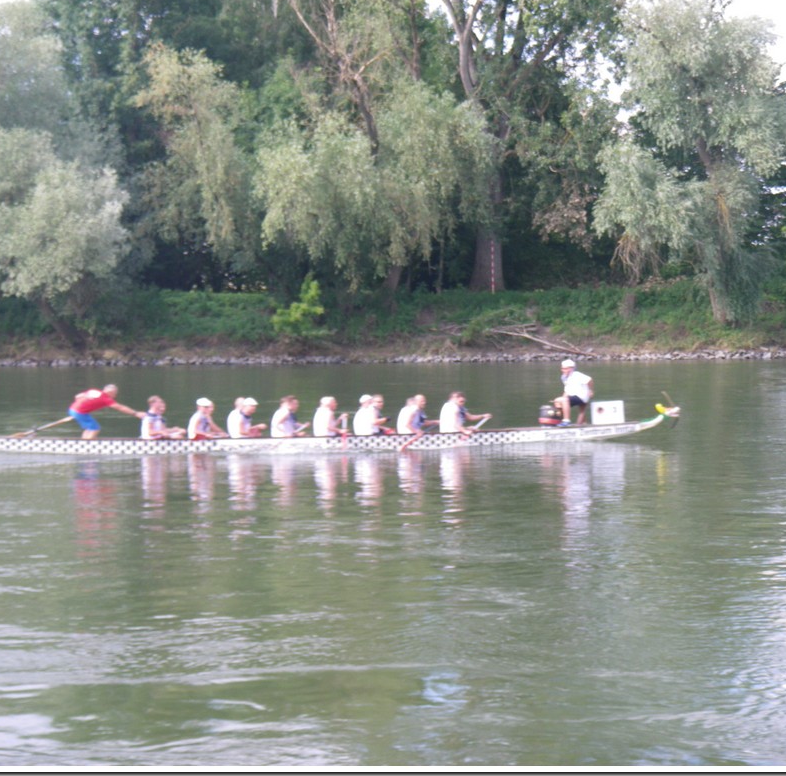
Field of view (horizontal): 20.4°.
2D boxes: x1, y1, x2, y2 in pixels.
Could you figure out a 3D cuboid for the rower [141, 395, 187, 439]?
[{"bbox_3d":[-4.090,0.647,38.984,0.800,0.990,0.520,-1,2,-10],"label":"rower"}]

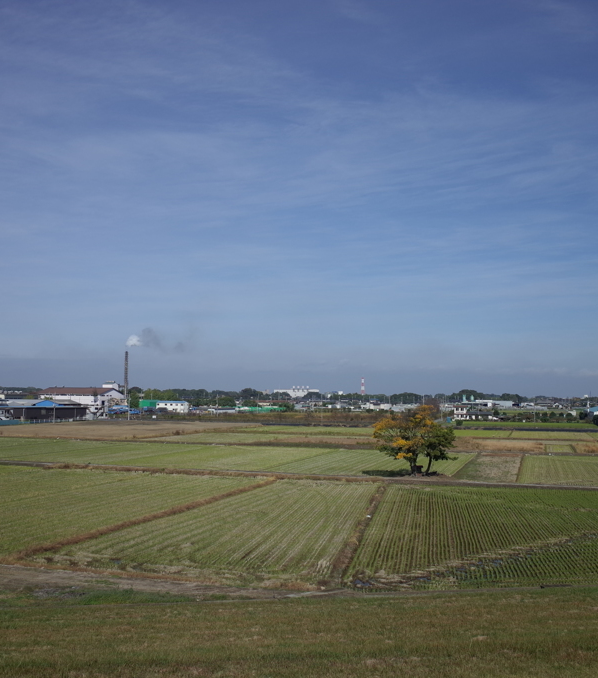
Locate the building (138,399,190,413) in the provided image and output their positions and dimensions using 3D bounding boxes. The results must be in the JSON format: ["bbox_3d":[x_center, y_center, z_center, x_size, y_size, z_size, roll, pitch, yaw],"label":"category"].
[{"bbox_3d":[-86.314,43.242,507.619,33.000,7.900,8.500,-1,-4,17],"label":"building"}]

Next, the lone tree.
[{"bbox_3d":[16.818,14.649,115.762,11.910,10.310,11.000,0,-4,8],"label":"lone tree"}]

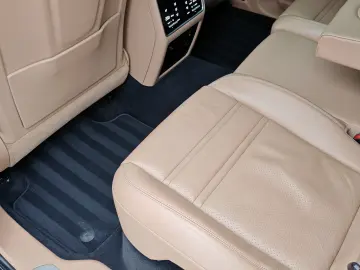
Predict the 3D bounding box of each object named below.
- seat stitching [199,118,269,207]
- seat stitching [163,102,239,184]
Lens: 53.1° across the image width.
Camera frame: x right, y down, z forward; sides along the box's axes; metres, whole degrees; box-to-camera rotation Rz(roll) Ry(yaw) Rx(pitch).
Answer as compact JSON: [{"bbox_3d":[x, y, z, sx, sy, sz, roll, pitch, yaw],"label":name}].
[{"bbox_3d":[0.140,0.058,0.876,0.010,0.010,0.317,34,59,16],"label":"seat stitching"},{"bbox_3d":[0.060,0.010,0.900,0.010,0.010,0.320,35,59,16],"label":"seat stitching"}]

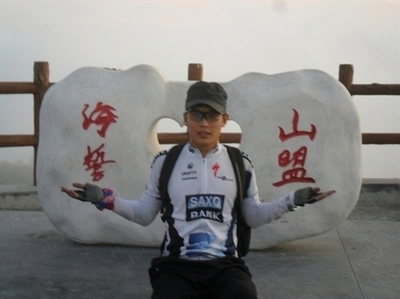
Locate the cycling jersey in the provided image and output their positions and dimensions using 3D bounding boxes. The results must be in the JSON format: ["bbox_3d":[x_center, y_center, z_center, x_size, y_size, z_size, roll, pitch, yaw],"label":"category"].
[{"bbox_3d":[0.018,0.214,3.700,0.760,0.490,0.320,0,2,3],"label":"cycling jersey"}]

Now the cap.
[{"bbox_3d":[0.028,-0.215,3.670,0.175,0.140,0.250,3,2,4],"label":"cap"}]

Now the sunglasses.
[{"bbox_3d":[0.019,-0.136,3.650,0.147,0.046,0.150,3,2,4],"label":"sunglasses"}]

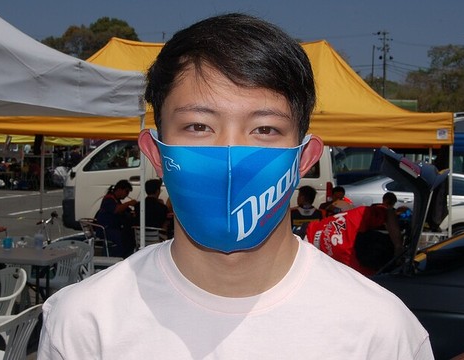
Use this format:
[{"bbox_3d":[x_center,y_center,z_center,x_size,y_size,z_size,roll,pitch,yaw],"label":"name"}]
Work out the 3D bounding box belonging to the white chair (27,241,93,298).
[{"bbox_3d":[-1.574,0.946,7.800,0.560,0.800,0.560,2,2,27],"label":"white chair"}]

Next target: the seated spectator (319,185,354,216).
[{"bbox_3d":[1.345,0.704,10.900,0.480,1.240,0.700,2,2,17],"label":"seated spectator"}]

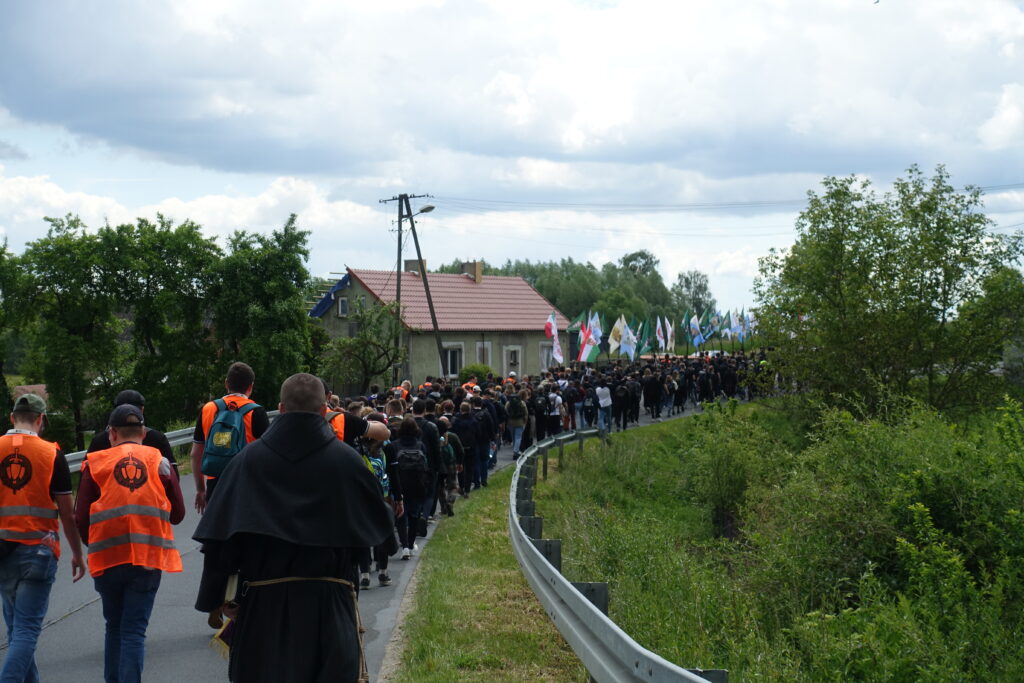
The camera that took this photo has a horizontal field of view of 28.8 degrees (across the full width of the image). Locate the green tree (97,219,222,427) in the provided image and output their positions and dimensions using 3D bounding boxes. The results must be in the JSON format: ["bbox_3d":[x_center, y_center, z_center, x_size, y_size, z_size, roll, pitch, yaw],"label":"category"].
[{"bbox_3d":[-10.975,-0.405,62.000,4.000,7.000,3.800,0,0,0],"label":"green tree"}]

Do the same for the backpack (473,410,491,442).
[{"bbox_3d":[-0.564,1.571,36.800,0.330,0.520,0.220,0,0,4],"label":"backpack"}]

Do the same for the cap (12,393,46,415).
[{"bbox_3d":[-2.544,0.342,10.593,0.180,0.130,0.260,0,-10,12],"label":"cap"}]

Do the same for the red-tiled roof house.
[{"bbox_3d":[-3.347,-0.316,88.990,6.970,6.089,12.218,0,0,36],"label":"red-tiled roof house"}]

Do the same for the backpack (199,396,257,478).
[{"bbox_3d":[-1.885,0.641,13.150,0.320,0.470,0.200,0,0,2],"label":"backpack"}]

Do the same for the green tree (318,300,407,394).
[{"bbox_3d":[-5.556,0.588,74.000,3.270,4.222,3.000,0,0,0],"label":"green tree"}]

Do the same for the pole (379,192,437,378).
[{"bbox_3d":[-3.988,-1.548,76.000,2.000,8.201,0.600,0,0,0],"label":"pole"}]

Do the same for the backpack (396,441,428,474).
[{"bbox_3d":[-1.159,1.375,23.200,0.350,0.420,0.220,0,0,3],"label":"backpack"}]

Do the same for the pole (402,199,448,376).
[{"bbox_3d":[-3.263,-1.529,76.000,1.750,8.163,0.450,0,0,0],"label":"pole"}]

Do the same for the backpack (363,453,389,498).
[{"bbox_3d":[-1.305,1.253,18.900,0.300,0.460,0.200,0,0,0],"label":"backpack"}]

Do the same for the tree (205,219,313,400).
[{"bbox_3d":[-7.831,-0.515,62.000,3.500,6.879,3.500,0,0,0],"label":"tree"}]

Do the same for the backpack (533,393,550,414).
[{"bbox_3d":[0.689,1.448,46.500,0.360,0.470,0.220,0,0,8],"label":"backpack"}]

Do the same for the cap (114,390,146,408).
[{"bbox_3d":[-2.280,0.356,11.900,0.180,0.130,0.260,0,-5,-2],"label":"cap"}]

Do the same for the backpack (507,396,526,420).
[{"bbox_3d":[0.091,1.501,45.300,0.360,0.500,0.240,0,0,7],"label":"backpack"}]

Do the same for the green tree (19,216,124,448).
[{"bbox_3d":[-12.416,-0.253,56.000,3.300,6.500,3.300,0,0,0],"label":"green tree"}]

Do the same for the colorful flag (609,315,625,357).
[{"bbox_3d":[4.120,-0.217,78.500,0.620,1.550,0.350,0,0,-12],"label":"colorful flag"}]

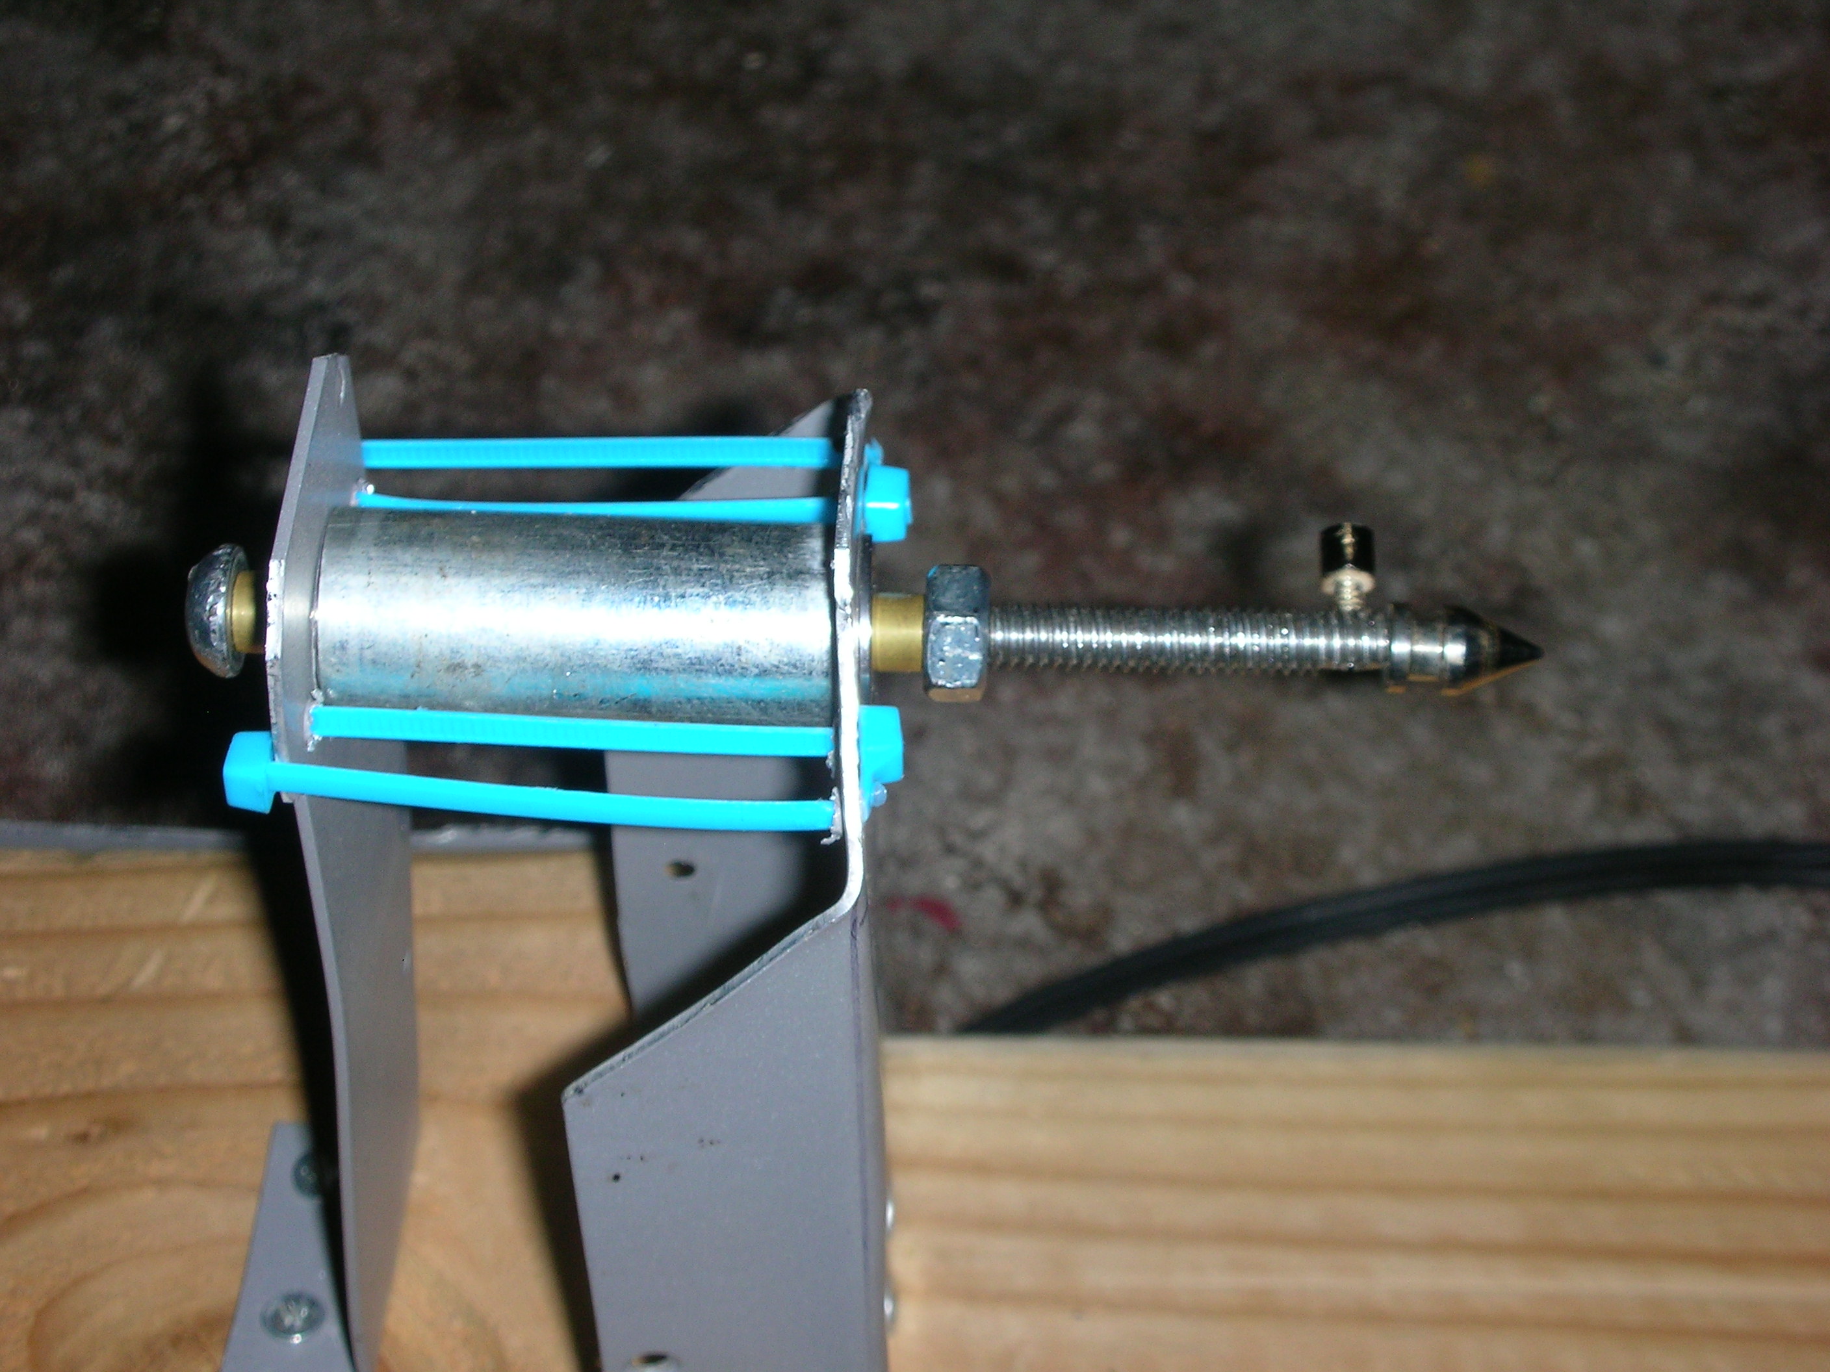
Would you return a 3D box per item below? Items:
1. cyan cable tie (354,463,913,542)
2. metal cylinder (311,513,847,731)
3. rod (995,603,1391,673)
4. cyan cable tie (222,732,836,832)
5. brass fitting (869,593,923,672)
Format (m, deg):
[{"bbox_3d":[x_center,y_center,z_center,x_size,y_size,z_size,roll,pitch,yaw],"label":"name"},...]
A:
[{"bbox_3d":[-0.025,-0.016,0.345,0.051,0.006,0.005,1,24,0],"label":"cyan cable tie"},{"bbox_3d":[-0.029,-0.005,0.336,0.045,0.018,0.018,2,0,-1],"label":"metal cylinder"},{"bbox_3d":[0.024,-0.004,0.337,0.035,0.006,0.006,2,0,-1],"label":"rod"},{"bbox_3d":[-0.031,0.008,0.317,0.051,0.005,0.005,3,37,0],"label":"cyan cable tie"},{"bbox_3d":[-0.002,-0.005,0.336,0.005,0.007,0.007,2,0,-1],"label":"brass fitting"}]

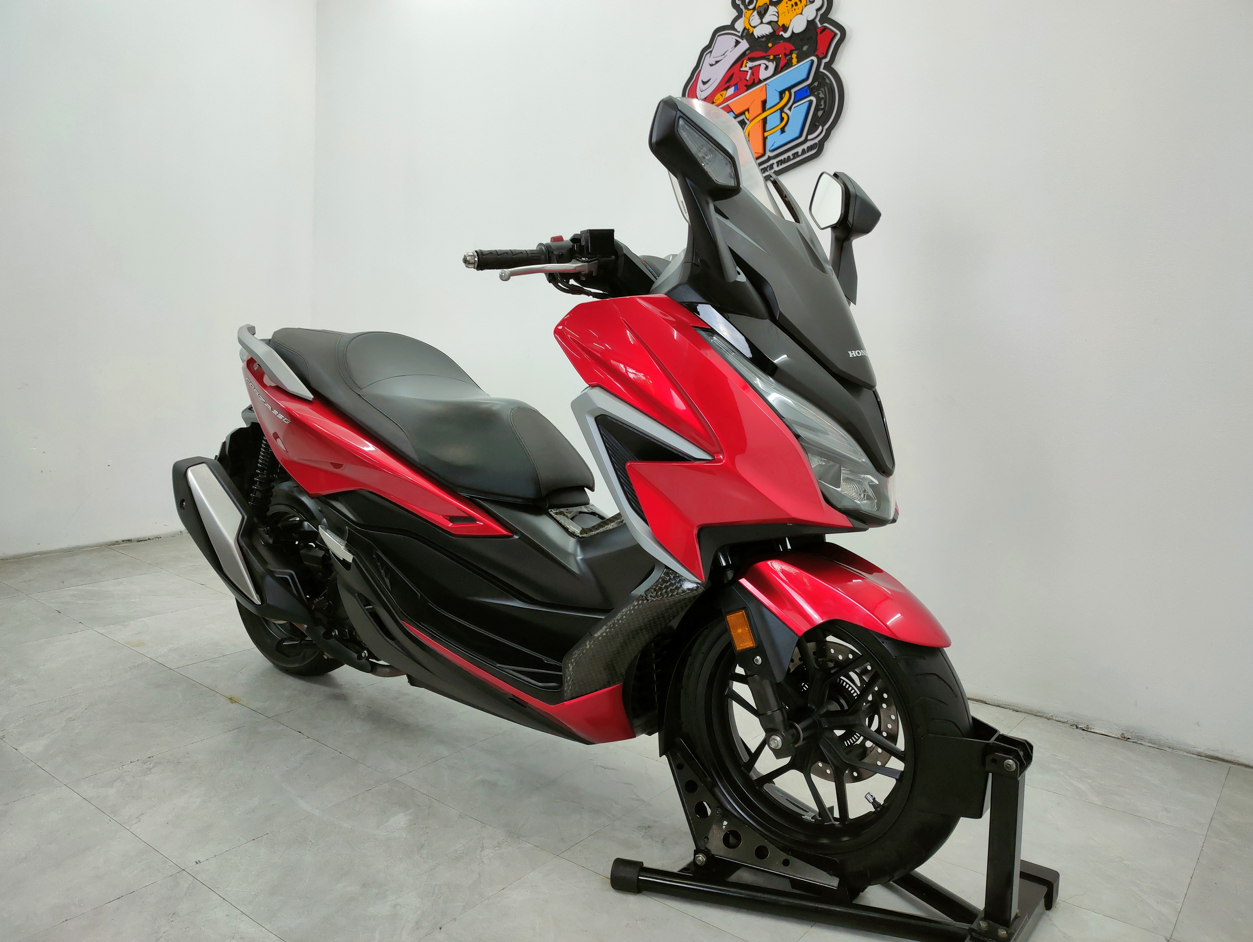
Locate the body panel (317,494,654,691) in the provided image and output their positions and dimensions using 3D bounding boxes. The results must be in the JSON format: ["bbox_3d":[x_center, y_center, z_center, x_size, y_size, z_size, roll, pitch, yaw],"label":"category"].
[{"bbox_3d":[-0.320,0.202,2.300,0.840,0.280,0.200,9,11,40],"label":"body panel"}]

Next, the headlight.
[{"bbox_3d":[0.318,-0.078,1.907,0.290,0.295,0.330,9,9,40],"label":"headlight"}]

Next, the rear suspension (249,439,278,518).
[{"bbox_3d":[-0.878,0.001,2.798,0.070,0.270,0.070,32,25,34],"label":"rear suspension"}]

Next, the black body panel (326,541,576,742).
[{"bbox_3d":[-0.352,0.333,2.335,0.710,0.295,0.140,9,9,40],"label":"black body panel"}]

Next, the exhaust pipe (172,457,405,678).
[{"bbox_3d":[-0.777,0.214,2.652,0.840,0.370,0.210,9,11,40],"label":"exhaust pipe"}]

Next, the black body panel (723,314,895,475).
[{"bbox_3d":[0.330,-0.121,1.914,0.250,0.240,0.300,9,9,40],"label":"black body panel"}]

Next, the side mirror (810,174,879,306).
[{"bbox_3d":[0.410,-0.436,2.171,0.100,0.240,0.175,1,8,-9],"label":"side mirror"}]

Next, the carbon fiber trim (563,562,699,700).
[{"bbox_3d":[0.010,0.289,2.010,0.285,0.265,0.115,9,9,40],"label":"carbon fiber trim"}]

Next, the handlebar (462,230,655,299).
[{"bbox_3d":[0.013,-0.374,2.169,0.190,0.115,0.720,9,11,40],"label":"handlebar"}]

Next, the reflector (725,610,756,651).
[{"bbox_3d":[0.190,0.262,1.909,0.036,0.064,0.010,-19,-6,34],"label":"reflector"}]

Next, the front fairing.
[{"bbox_3d":[0.309,-0.299,1.925,0.270,0.310,0.340,9,11,40],"label":"front fairing"}]

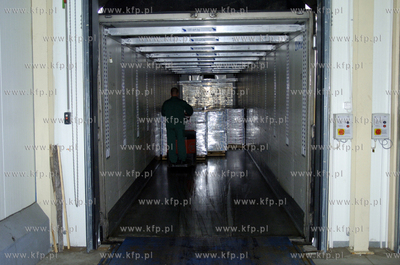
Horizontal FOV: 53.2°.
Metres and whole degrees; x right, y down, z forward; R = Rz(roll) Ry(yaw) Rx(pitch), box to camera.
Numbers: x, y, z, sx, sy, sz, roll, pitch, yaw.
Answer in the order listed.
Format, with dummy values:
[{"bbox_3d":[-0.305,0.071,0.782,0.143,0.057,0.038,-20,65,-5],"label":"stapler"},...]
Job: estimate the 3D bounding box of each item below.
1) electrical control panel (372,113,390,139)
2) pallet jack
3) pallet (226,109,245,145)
[{"bbox_3d":[2.066,-0.073,4.595,0.190,0.285,0.115,0,3,1],"label":"electrical control panel"},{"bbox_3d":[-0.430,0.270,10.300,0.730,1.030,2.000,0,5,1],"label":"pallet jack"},{"bbox_3d":[1.150,-0.140,13.150,0.590,1.270,0.800,0,5,1],"label":"pallet"}]

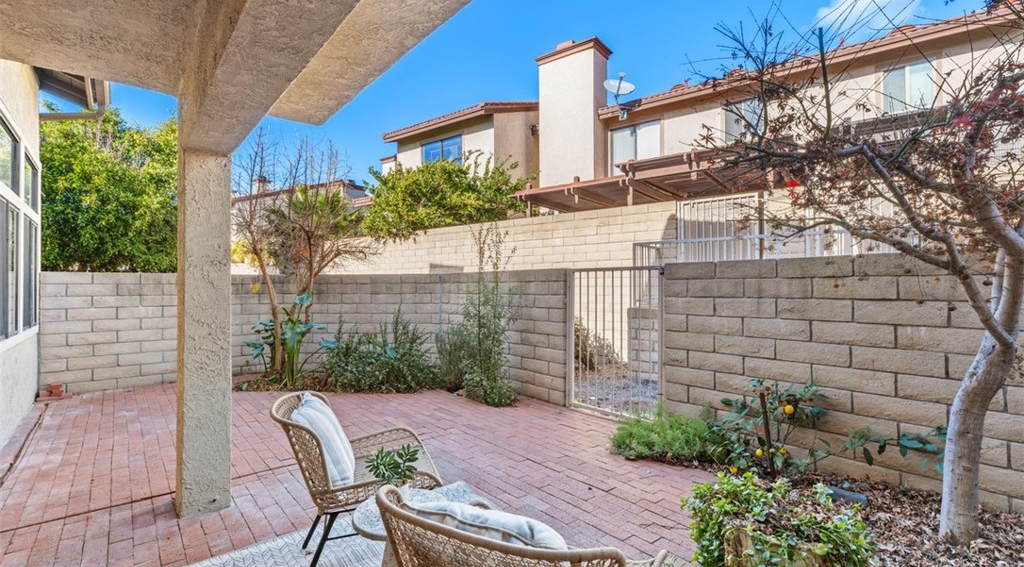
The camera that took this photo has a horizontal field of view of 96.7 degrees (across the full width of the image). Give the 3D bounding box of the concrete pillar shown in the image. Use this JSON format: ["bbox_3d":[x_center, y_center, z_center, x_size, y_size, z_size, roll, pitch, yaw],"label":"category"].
[{"bbox_3d":[-1.876,0.283,2.781,0.245,2.090,0.260,0,-1,-40],"label":"concrete pillar"}]

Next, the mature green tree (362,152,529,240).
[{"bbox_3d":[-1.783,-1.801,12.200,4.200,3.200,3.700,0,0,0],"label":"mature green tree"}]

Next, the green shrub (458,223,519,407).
[{"bbox_3d":[-0.274,0.349,5.300,0.660,2.020,0.600,0,0,0],"label":"green shrub"}]

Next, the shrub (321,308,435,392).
[{"bbox_3d":[-1.777,0.853,6.150,1.500,0.980,0.950,0,0,0],"label":"shrub"}]

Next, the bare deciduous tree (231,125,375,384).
[{"bbox_3d":[-3.067,-0.435,6.600,2.050,3.450,1.750,0,0,0],"label":"bare deciduous tree"}]

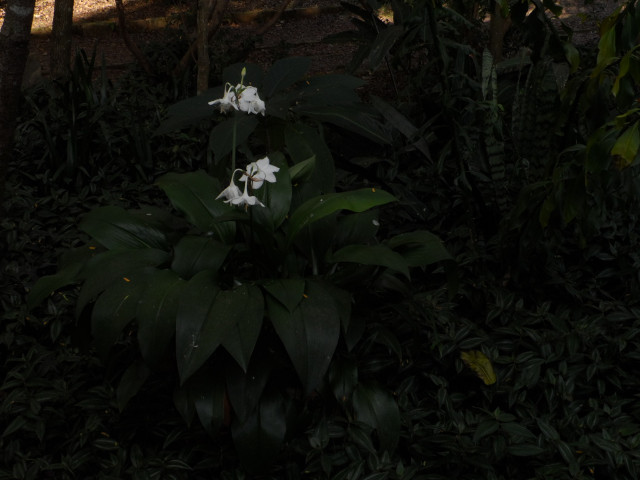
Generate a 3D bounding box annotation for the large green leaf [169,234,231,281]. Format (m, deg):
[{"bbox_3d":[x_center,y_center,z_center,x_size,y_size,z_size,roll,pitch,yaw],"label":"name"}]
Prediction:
[{"bbox_3d":[-0.270,0.041,2.620,0.120,0.076,0.102,6,21,16],"label":"large green leaf"}]

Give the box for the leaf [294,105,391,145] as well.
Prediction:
[{"bbox_3d":[0.063,-0.315,3.120,0.271,0.080,0.135,2,20,5],"label":"leaf"}]

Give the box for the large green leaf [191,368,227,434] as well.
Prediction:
[{"bbox_3d":[-0.254,0.374,2.640,0.079,0.153,0.060,2,20,5],"label":"large green leaf"}]

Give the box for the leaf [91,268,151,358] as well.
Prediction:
[{"bbox_3d":[-0.409,0.149,2.360,0.100,0.155,0.130,13,22,35],"label":"leaf"}]

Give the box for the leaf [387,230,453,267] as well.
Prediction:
[{"bbox_3d":[0.230,0.019,2.720,0.175,0.055,0.113,3,20,8],"label":"leaf"}]

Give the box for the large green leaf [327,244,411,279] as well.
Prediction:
[{"bbox_3d":[0.106,0.045,2.440,0.170,0.055,0.075,4,18,11],"label":"large green leaf"}]

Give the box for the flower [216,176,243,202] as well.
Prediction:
[{"bbox_3d":[-0.209,-0.117,2.650,0.053,0.054,0.053,14,24,34],"label":"flower"}]

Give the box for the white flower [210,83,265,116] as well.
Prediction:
[{"bbox_3d":[-0.175,-0.301,2.450,0.122,0.065,0.090,0,18,0],"label":"white flower"}]

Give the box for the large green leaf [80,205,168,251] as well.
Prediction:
[{"bbox_3d":[-0.462,-0.028,2.720,0.193,0.069,0.116,3,20,8],"label":"large green leaf"}]

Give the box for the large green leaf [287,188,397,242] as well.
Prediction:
[{"bbox_3d":[0.047,-0.053,2.450,0.225,0.100,0.090,2,18,5],"label":"large green leaf"}]

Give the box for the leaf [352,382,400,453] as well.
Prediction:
[{"bbox_3d":[0.128,0.405,2.620,0.097,0.139,0.080,-5,21,-13],"label":"leaf"}]

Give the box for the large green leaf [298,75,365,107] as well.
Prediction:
[{"bbox_3d":[0.028,-0.418,3.200,0.175,0.060,0.126,-6,21,-16],"label":"large green leaf"}]

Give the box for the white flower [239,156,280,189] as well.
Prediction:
[{"bbox_3d":[-0.138,-0.157,2.660,0.088,0.066,0.070,-6,21,-16],"label":"white flower"}]

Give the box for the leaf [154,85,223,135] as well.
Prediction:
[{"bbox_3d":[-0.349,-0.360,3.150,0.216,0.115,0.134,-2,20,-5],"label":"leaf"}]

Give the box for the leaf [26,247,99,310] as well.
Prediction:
[{"bbox_3d":[-0.548,0.080,2.470,0.155,0.100,0.100,-2,18,-5],"label":"leaf"}]

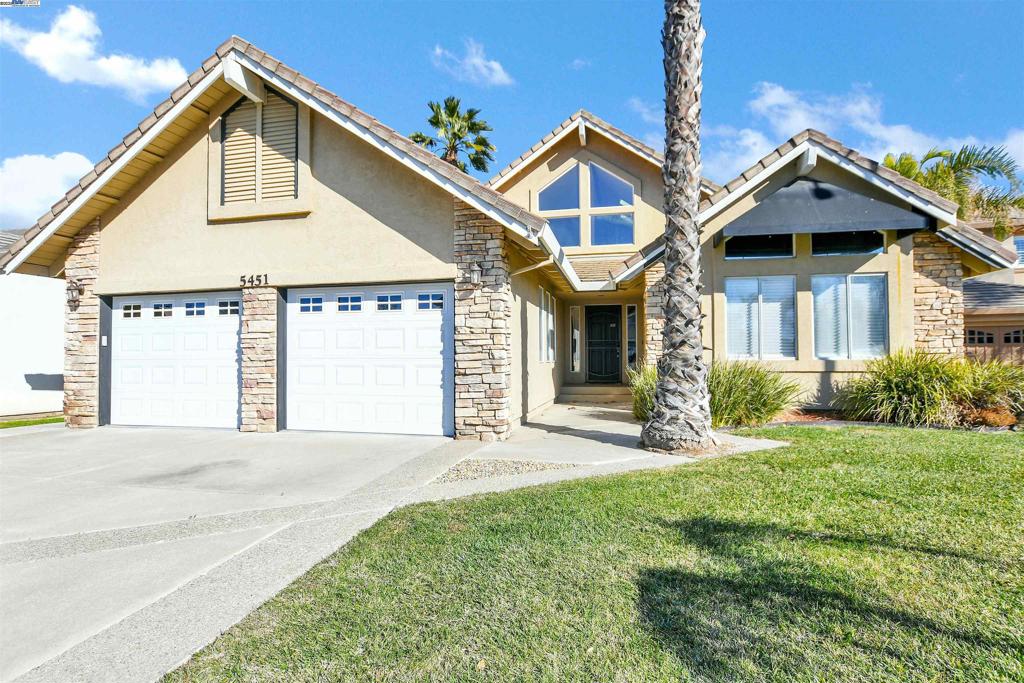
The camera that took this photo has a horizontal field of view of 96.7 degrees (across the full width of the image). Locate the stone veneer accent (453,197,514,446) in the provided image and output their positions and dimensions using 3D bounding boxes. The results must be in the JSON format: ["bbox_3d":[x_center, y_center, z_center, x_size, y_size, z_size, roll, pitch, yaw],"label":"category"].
[{"bbox_3d":[-0.396,-0.370,6.136,0.720,3.350,0.300,-1,-1,13],"label":"stone veneer accent"}]

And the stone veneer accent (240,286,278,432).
[{"bbox_3d":[-3.716,0.273,6.835,0.620,2.135,0.240,-1,-1,13],"label":"stone veneer accent"}]

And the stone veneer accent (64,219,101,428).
[{"bbox_3d":[-7.032,-0.302,7.622,0.720,3.460,0.300,-1,-1,13],"label":"stone veneer accent"}]

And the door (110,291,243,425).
[{"bbox_3d":[-5.354,0.287,7.345,2.763,2.125,0.080,-1,-1,13],"label":"door"}]

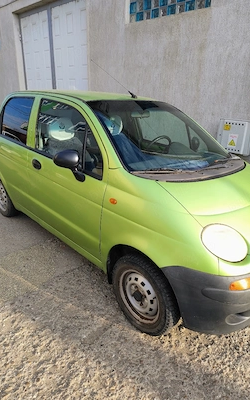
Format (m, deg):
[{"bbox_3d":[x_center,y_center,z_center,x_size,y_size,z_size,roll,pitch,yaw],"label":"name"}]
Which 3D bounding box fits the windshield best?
[{"bbox_3d":[0.317,-0.544,2.255,1.270,0.160,0.860,-18,62,-41],"label":"windshield"}]

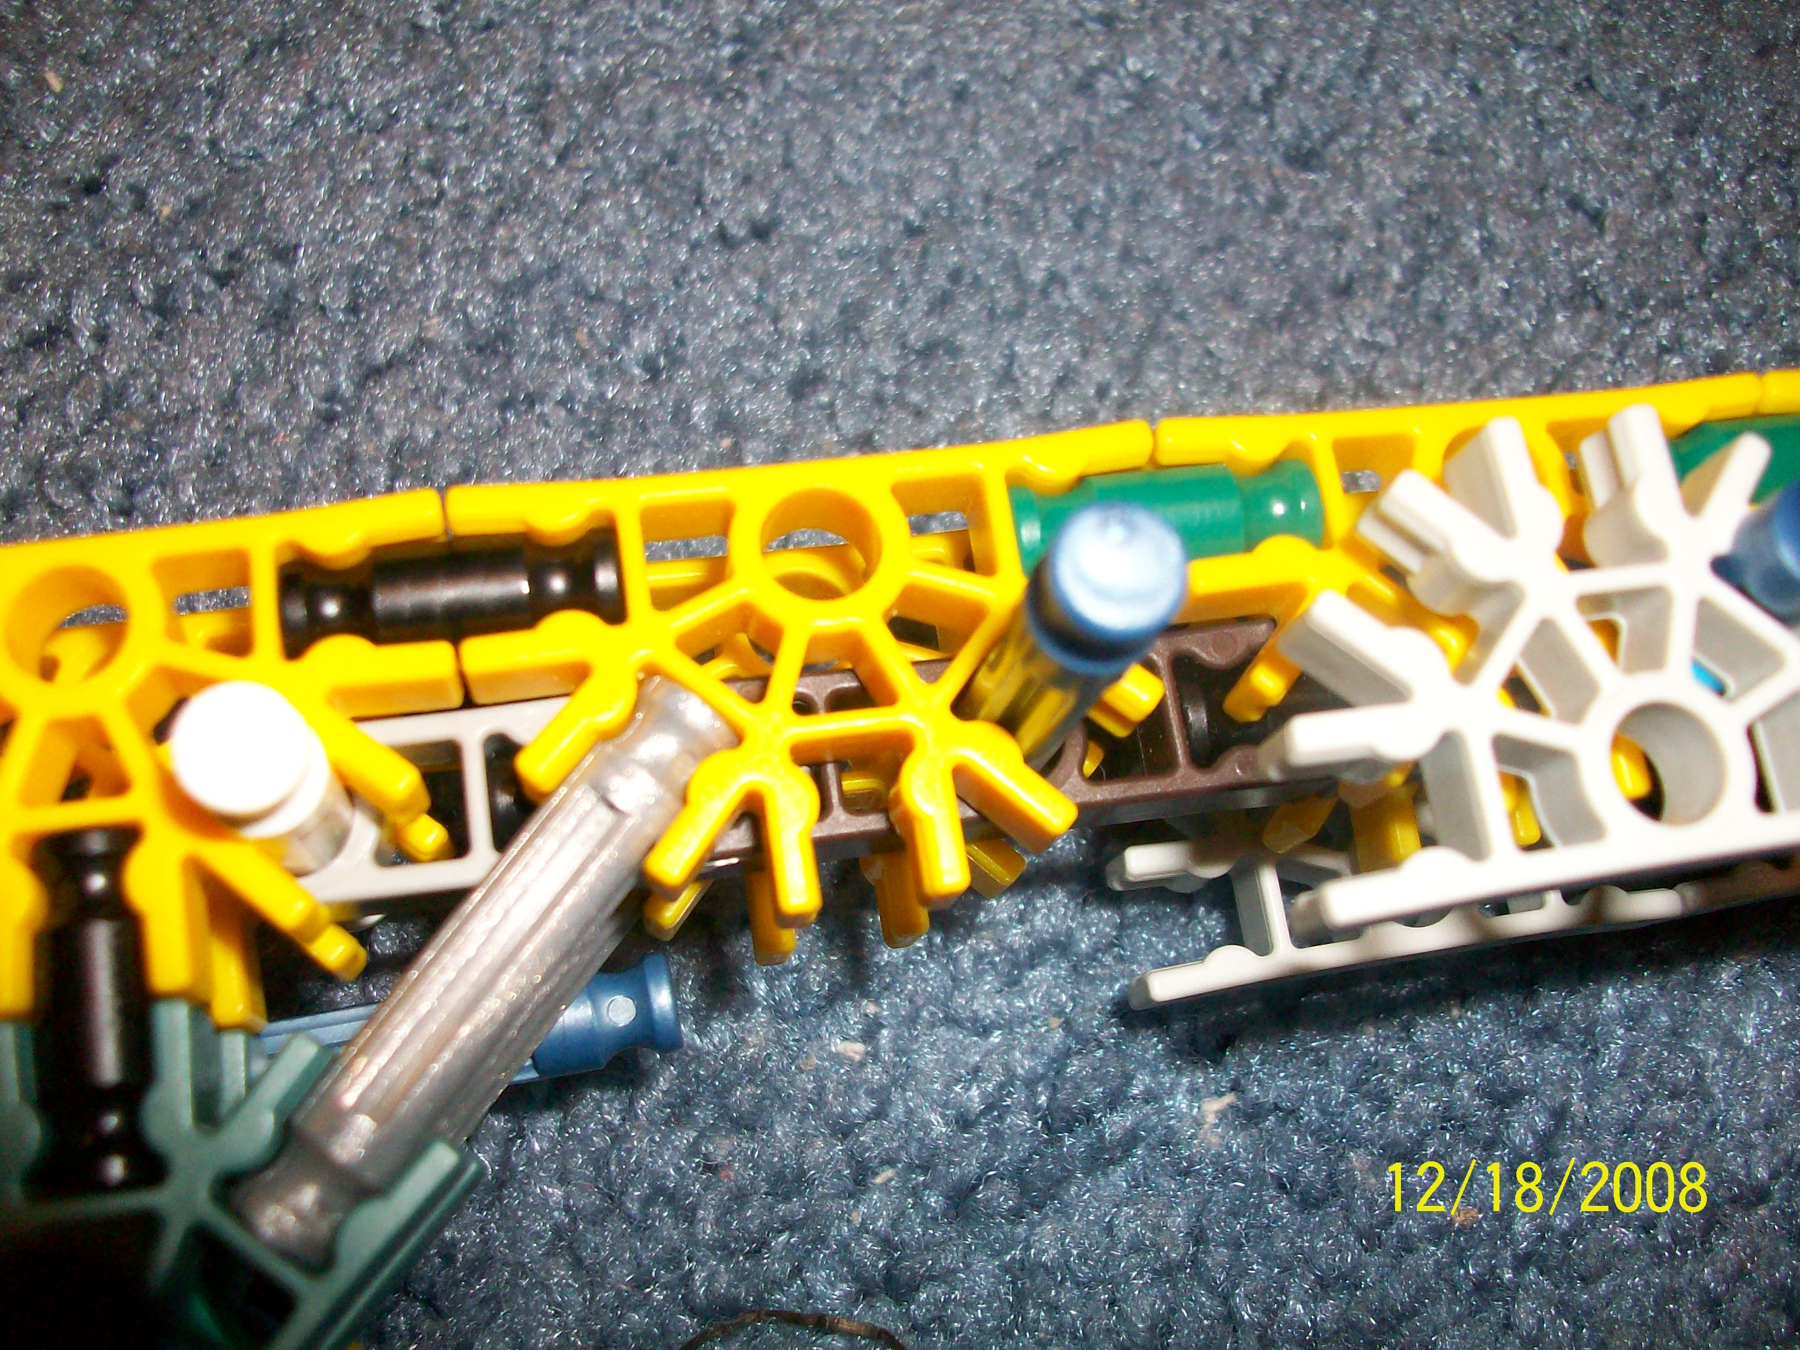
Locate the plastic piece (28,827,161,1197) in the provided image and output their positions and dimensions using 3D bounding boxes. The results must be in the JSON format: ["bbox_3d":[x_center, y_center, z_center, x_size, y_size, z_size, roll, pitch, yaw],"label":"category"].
[{"bbox_3d":[-0.039,0.016,0.085,0.006,0.006,0.017,-7,76,-6],"label":"plastic piece"}]

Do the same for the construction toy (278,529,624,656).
[{"bbox_3d":[-0.023,-0.004,0.091,0.017,0.006,0.006,-6,74,-7],"label":"construction toy"}]

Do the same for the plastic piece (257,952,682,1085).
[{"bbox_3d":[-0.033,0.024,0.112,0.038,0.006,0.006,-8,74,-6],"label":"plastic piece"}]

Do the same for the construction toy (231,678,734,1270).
[{"bbox_3d":[-0.021,0.015,0.089,0.006,0.006,0.033,35,75,6],"label":"construction toy"}]

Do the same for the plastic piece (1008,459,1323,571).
[{"bbox_3d":[0.015,-0.009,0.096,0.017,0.006,0.006,-5,73,-6],"label":"plastic piece"}]

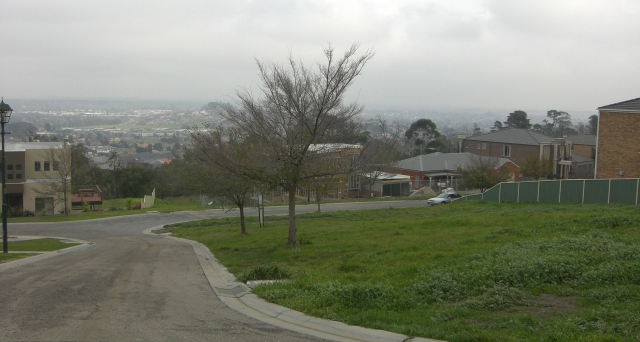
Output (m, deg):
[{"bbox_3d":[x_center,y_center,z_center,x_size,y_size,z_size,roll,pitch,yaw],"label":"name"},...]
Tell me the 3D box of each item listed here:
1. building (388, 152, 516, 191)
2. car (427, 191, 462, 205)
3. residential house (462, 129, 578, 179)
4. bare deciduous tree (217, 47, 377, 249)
[{"bbox_3d":[18.104,-0.189,96.000,15.500,4.600,10.800,-3,6,-32],"label":"building"},{"bbox_3d":[13.797,3.014,74.000,4.650,1.430,1.780,-2,6,-28],"label":"car"},{"bbox_3d":[31.707,-2.734,110.696,11.200,7.500,15.000,-3,7,-38],"label":"residential house"},{"bbox_3d":[-0.640,-0.700,20.030,4.400,5.750,4.400,1,5,0],"label":"bare deciduous tree"}]

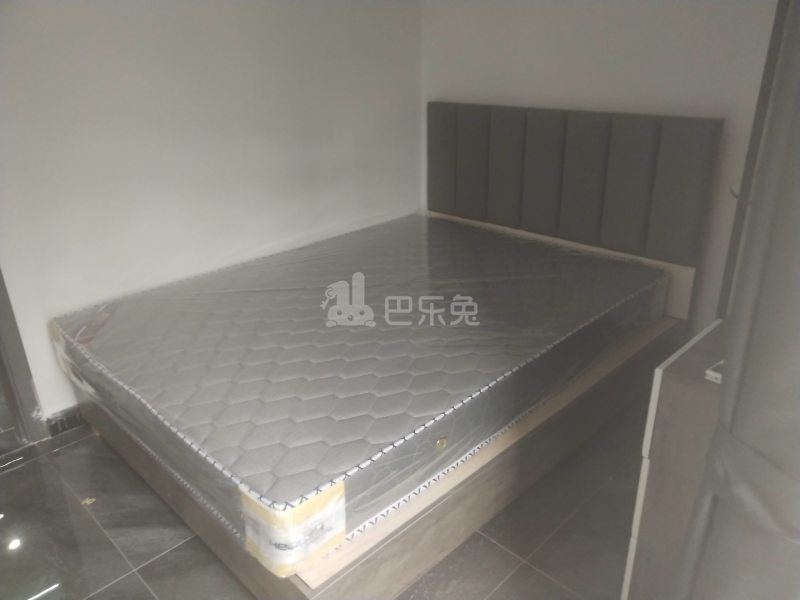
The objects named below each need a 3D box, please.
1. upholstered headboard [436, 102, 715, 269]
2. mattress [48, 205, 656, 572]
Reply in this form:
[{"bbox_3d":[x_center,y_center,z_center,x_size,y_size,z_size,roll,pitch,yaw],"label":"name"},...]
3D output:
[{"bbox_3d":[0.692,-0.593,3.238,1.482,0.593,0.070,20,32,40],"label":"upholstered headboard"},{"bbox_3d":[-0.094,0.093,2.822,2.000,0.215,1.500,-23,32,-39],"label":"mattress"}]

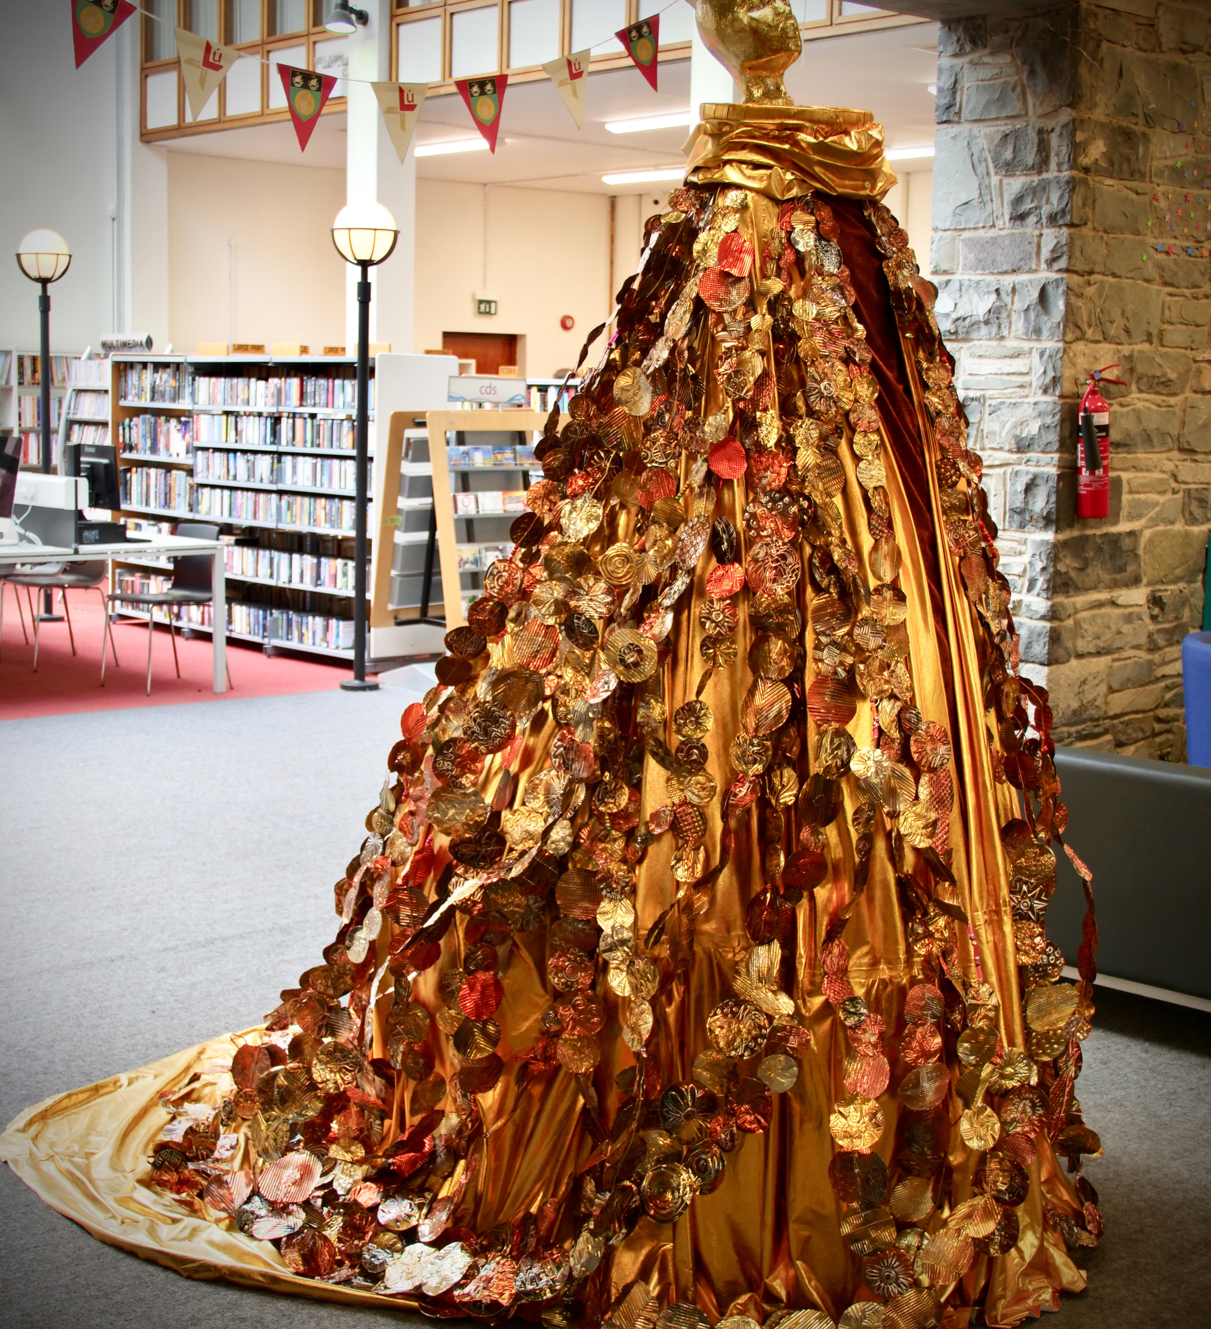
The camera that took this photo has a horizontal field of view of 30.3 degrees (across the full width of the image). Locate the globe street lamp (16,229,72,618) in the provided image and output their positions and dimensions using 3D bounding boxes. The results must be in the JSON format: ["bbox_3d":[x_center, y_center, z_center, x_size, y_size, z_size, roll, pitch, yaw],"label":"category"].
[{"bbox_3d":[-3.600,-1.525,14.454,0.355,2.460,0.355,1,7,0],"label":"globe street lamp"}]

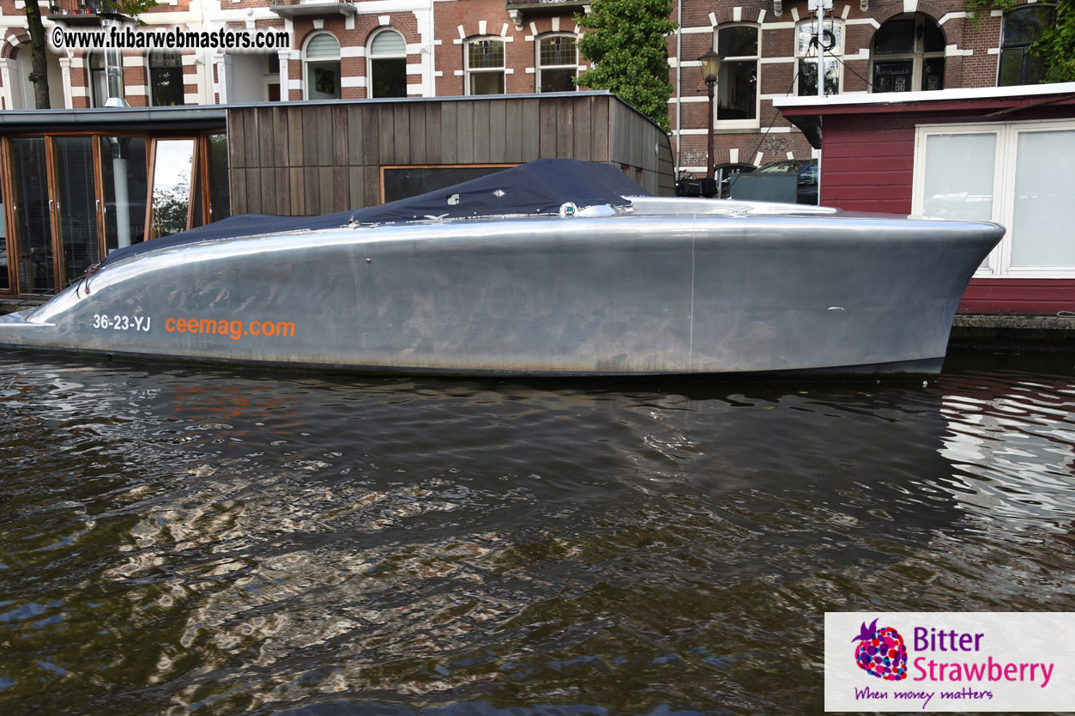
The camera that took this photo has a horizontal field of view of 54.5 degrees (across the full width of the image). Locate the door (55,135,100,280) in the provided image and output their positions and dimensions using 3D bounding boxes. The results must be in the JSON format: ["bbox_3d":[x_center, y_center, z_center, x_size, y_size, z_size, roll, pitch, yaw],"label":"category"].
[{"bbox_3d":[-6.141,-1.898,14.020,0.732,2.130,0.060,2,9,15],"label":"door"}]

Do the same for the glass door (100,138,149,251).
[{"bbox_3d":[-5.436,-1.873,13.826,0.732,2.130,0.060,2,9,15],"label":"glass door"}]

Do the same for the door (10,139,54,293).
[{"bbox_3d":[-6.842,-1.923,14.212,0.724,2.130,0.060,2,9,15],"label":"door"}]

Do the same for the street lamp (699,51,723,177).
[{"bbox_3d":[4.052,-5.213,24.591,0.600,3.987,0.600,2,9,15],"label":"street lamp"}]

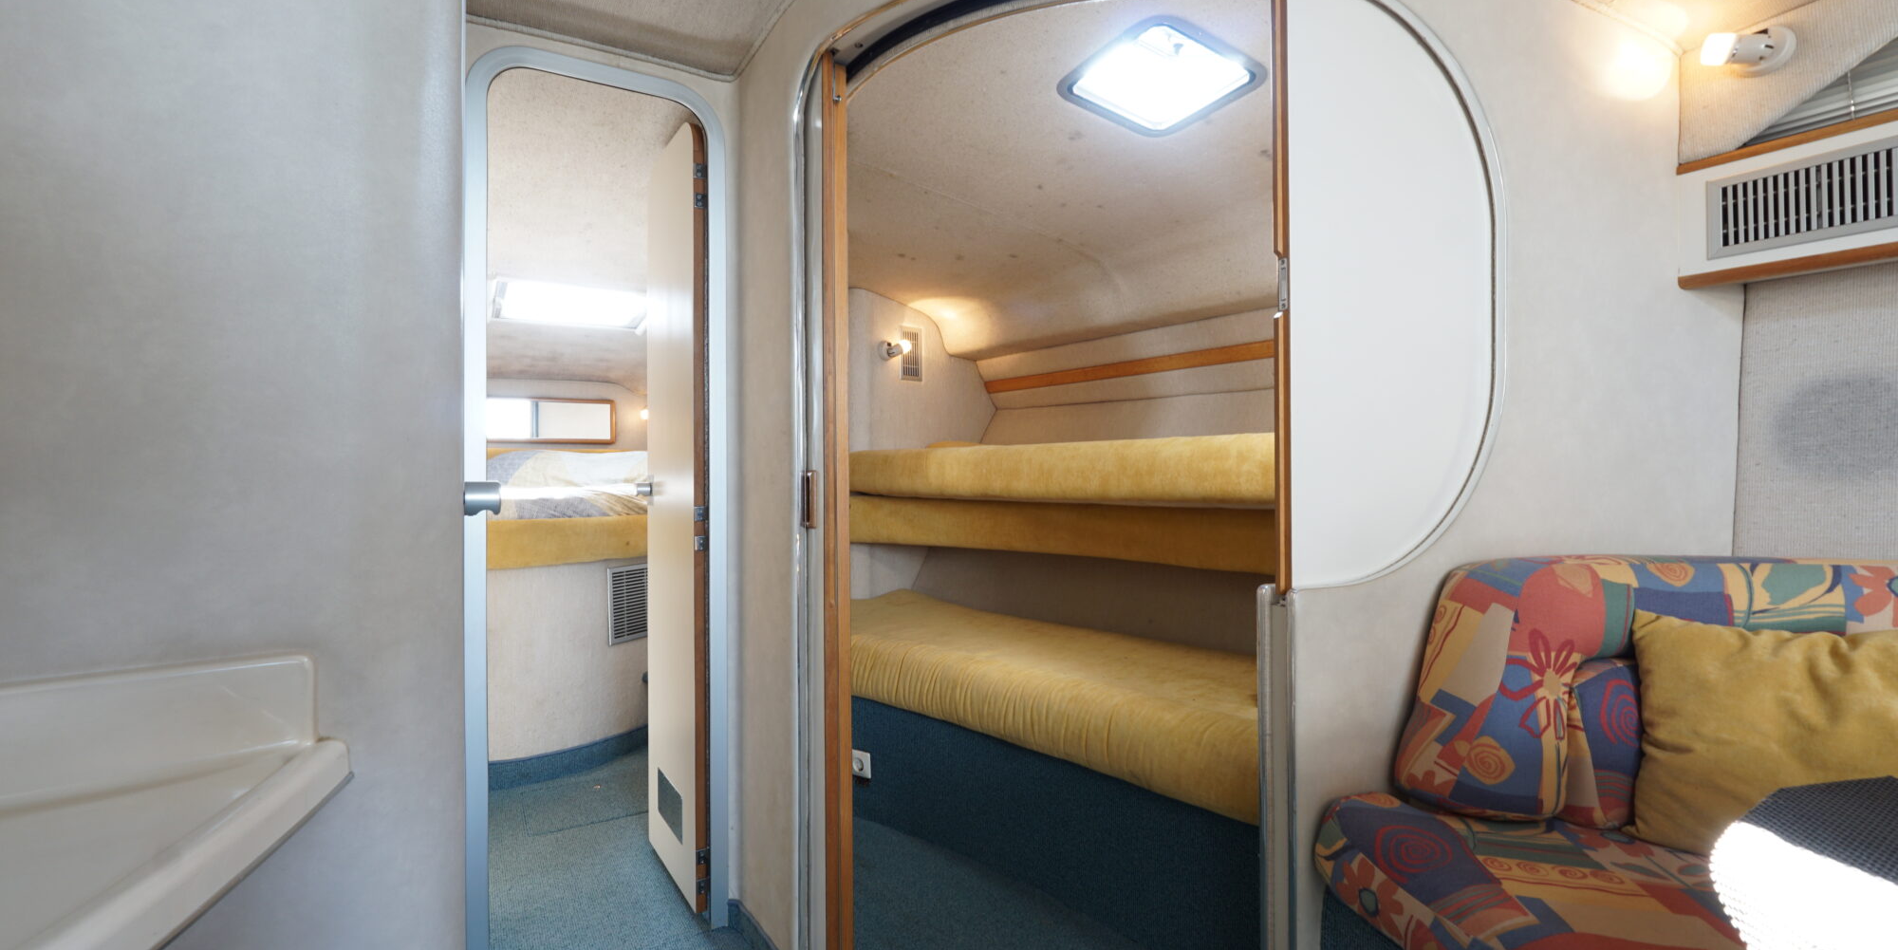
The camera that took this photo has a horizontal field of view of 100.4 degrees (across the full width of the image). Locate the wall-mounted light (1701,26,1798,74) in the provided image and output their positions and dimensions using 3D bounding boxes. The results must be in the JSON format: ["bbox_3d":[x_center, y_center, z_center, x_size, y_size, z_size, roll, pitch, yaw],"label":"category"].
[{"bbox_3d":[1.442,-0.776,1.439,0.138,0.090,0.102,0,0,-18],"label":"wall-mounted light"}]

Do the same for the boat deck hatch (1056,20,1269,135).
[{"bbox_3d":[0.511,-0.965,1.924,0.385,0.050,0.388,8,-6,-31],"label":"boat deck hatch"}]

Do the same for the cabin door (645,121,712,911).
[{"bbox_3d":[-0.699,0.095,2.033,0.035,1.850,0.450,0,0,-34],"label":"cabin door"}]

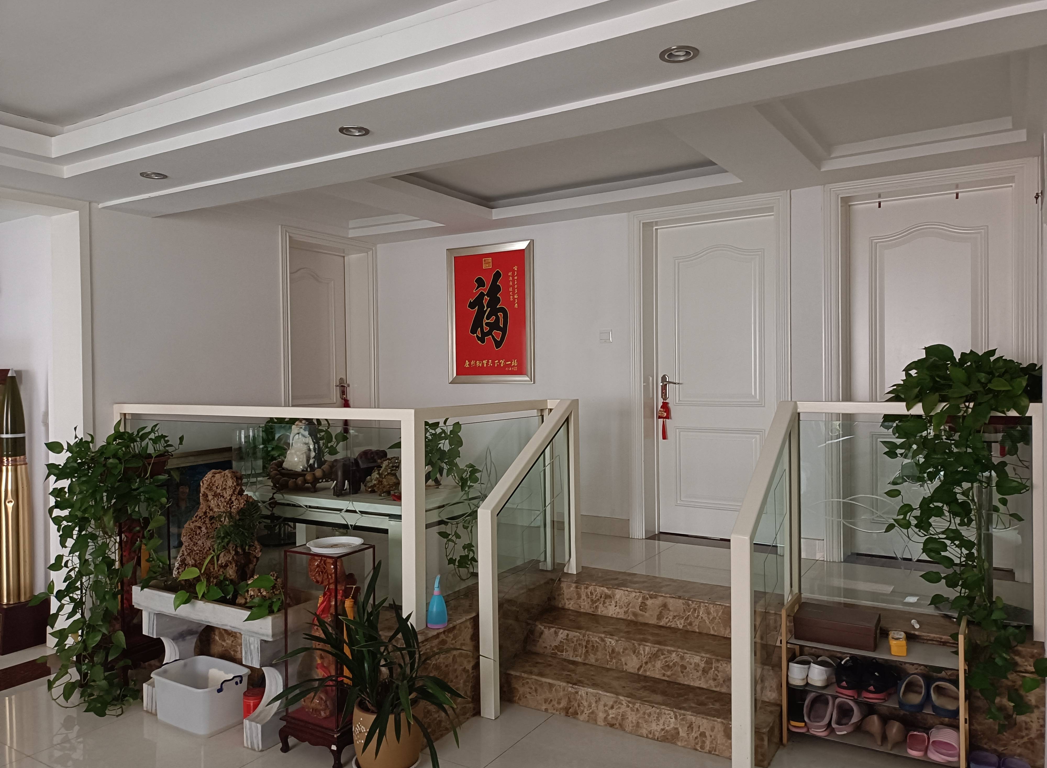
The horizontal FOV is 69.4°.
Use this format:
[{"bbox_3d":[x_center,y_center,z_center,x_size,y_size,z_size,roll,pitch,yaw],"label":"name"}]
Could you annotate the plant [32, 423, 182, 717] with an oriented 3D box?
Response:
[{"bbox_3d":[-1.984,0.813,3.636,0.590,1.240,0.510,0,1,32],"label":"plant"}]

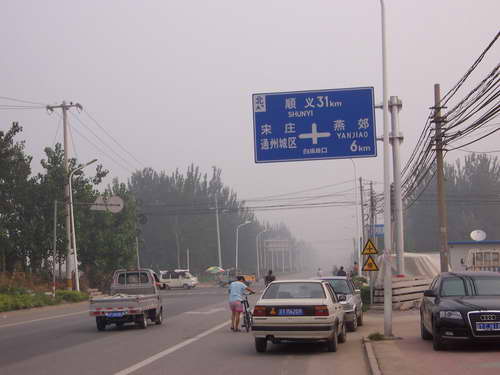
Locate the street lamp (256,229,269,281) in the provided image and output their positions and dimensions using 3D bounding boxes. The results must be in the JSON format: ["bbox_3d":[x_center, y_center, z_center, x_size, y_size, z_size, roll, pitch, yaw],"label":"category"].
[{"bbox_3d":[2.153,11.707,185.353,2.000,9.000,0.300,-1,-5,7],"label":"street lamp"}]

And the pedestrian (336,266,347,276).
[{"bbox_3d":[5.039,5.258,58.068,0.500,1.720,0.380,-1,-5,5],"label":"pedestrian"}]

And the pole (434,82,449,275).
[{"bbox_3d":[7.725,0.307,42.355,0.320,9.006,0.320,-1,-5,5],"label":"pole"}]

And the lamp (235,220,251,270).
[{"bbox_3d":[-1.116,10.162,168.285,2.350,9.642,0.350,-1,-5,5],"label":"lamp"}]

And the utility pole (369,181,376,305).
[{"bbox_3d":[10.763,4.088,93.369,0.450,9.400,0.400,-1,-5,6],"label":"utility pole"}]

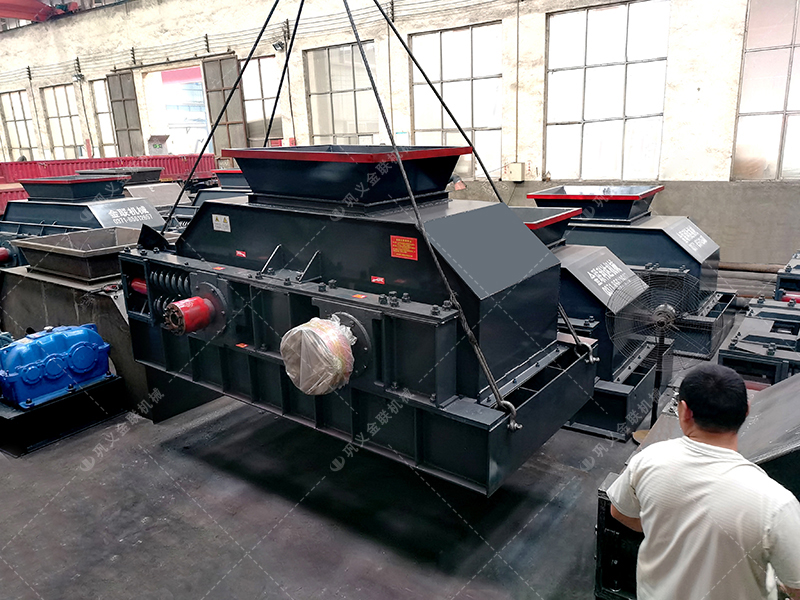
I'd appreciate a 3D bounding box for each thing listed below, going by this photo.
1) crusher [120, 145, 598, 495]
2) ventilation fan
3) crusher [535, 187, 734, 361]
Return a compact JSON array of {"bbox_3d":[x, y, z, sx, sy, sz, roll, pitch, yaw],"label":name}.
[{"bbox_3d":[-0.487,-0.174,3.972,3.140,1.585,1.710,11,20,35],"label":"crusher"},{"bbox_3d":[1.860,0.428,4.358,0.760,1.360,0.450,5,17,23],"label":"ventilation fan"},{"bbox_3d":[2.220,-0.507,7.206,3.140,1.585,1.560,9,20,36],"label":"crusher"}]

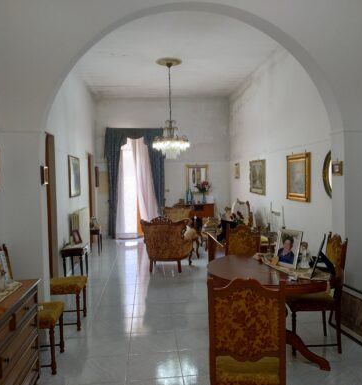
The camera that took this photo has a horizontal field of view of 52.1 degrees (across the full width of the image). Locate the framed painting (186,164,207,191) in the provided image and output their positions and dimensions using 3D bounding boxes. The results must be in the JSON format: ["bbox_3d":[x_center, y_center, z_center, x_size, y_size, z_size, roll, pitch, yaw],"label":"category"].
[{"bbox_3d":[0.455,-0.366,10.353,0.660,0.830,0.050,-1,2,-6],"label":"framed painting"}]

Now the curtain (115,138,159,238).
[{"bbox_3d":[-1.096,-0.133,9.303,1.131,2.584,0.200,-1,3,-5],"label":"curtain"}]

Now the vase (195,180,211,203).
[{"bbox_3d":[0.577,-0.019,9.496,0.414,0.578,0.352,-1,3,-5],"label":"vase"}]

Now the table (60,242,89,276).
[{"bbox_3d":[-1.745,1.131,6.135,0.380,0.455,0.440,-1,2,-6],"label":"table"}]

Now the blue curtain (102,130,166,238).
[{"bbox_3d":[-1.220,-0.253,10.086,1.670,2.970,0.220,-1,2,-6],"label":"blue curtain"}]

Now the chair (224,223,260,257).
[{"bbox_3d":[0.639,0.878,4.045,0.470,1.030,0.530,0,3,15],"label":"chair"}]

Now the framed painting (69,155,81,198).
[{"bbox_3d":[-1.929,-0.283,6.748,0.040,0.740,0.815,-1,3,-5],"label":"framed painting"}]

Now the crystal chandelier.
[{"bbox_3d":[-0.191,-1.592,7.272,0.740,1.900,0.740,-1,2,-6],"label":"crystal chandelier"}]

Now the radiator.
[{"bbox_3d":[-1.934,0.769,7.146,0.170,0.860,1.350,-1,2,-6],"label":"radiator"}]

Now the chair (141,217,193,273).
[{"bbox_3d":[-0.220,0.833,6.318,0.800,0.930,0.750,0,3,6],"label":"chair"}]

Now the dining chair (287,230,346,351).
[{"bbox_3d":[1.192,0.905,3.417,0.540,1.020,0.430,-1,2,-6],"label":"dining chair"}]

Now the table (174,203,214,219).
[{"bbox_3d":[0.374,0.765,10.193,1.060,0.900,0.400,-1,2,-6],"label":"table"}]

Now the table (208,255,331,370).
[{"bbox_3d":[0.764,1.042,3.269,1.090,0.770,1.090,-1,3,-5],"label":"table"}]

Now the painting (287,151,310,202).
[{"bbox_3d":[1.841,-0.229,5.784,0.050,0.730,0.920,-1,2,-6],"label":"painting"}]

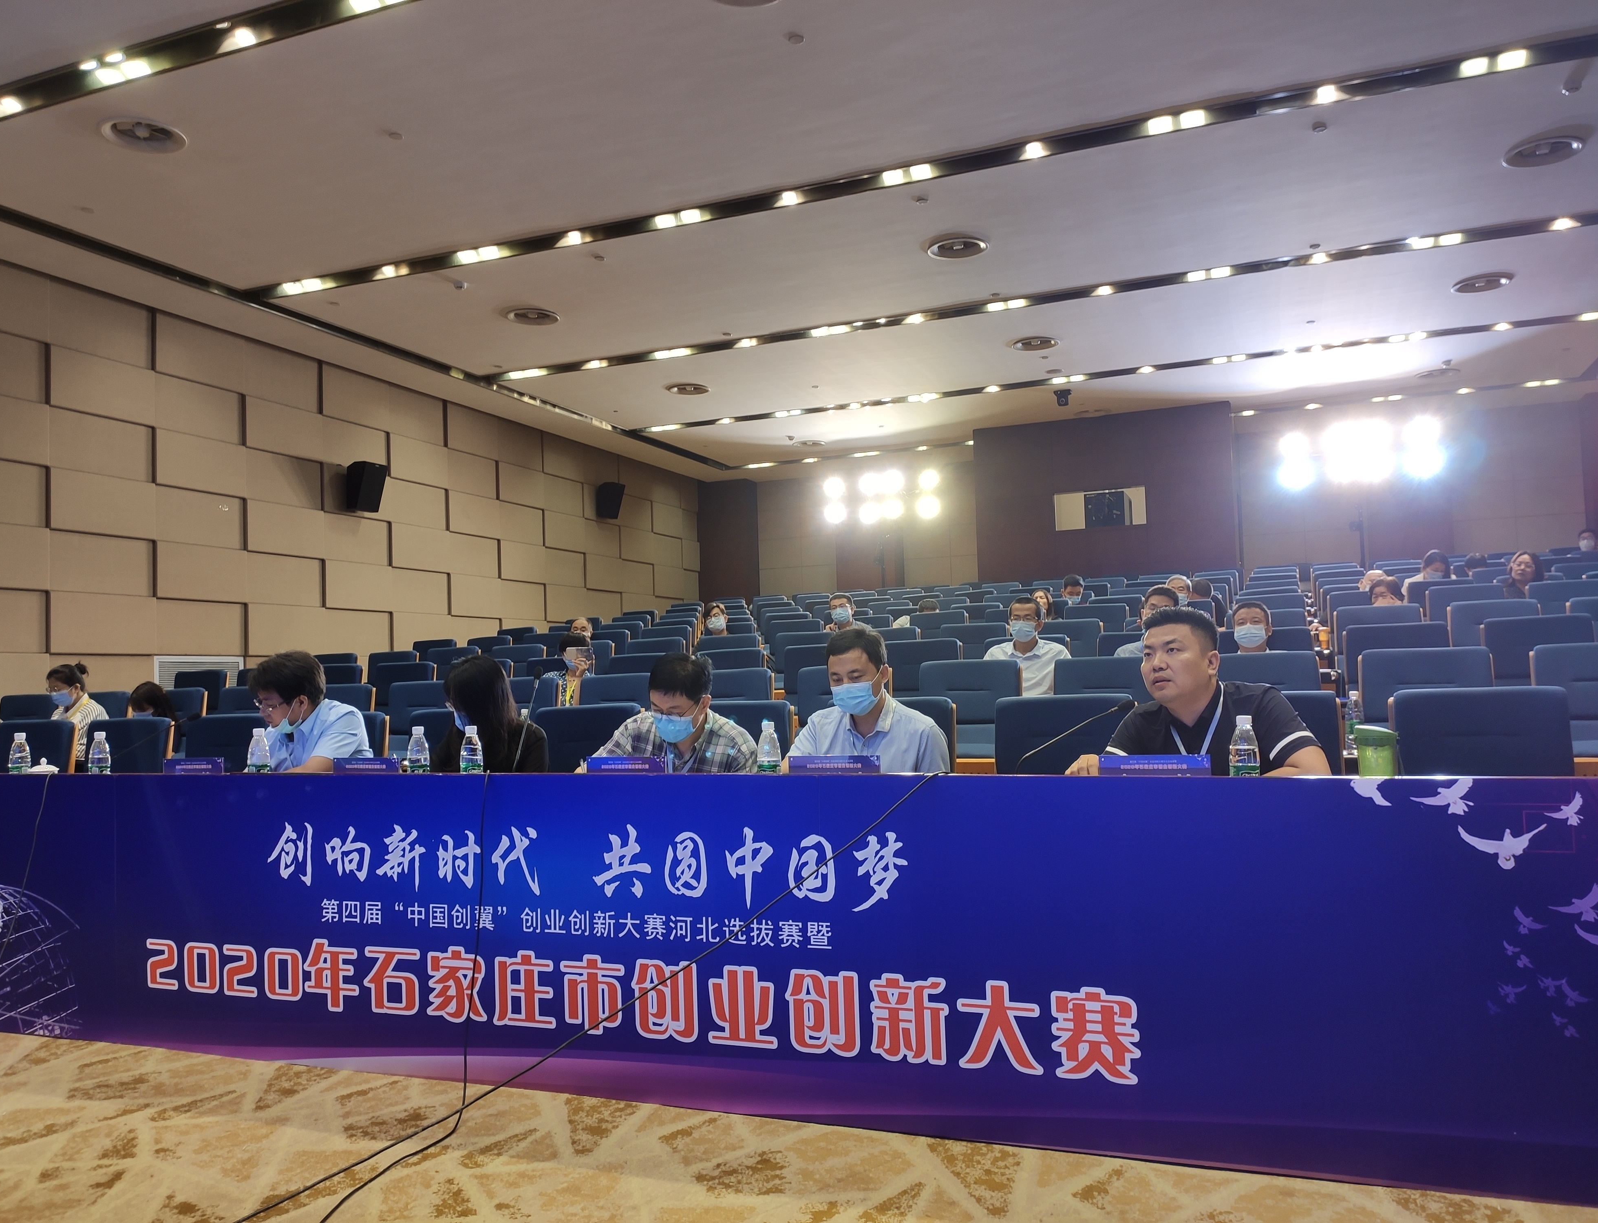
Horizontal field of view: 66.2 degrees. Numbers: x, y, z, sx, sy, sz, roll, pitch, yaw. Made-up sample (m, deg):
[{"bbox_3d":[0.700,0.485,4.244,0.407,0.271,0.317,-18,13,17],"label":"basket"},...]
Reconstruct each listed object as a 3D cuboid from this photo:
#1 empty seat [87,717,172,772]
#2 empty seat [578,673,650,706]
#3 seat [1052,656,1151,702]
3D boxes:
[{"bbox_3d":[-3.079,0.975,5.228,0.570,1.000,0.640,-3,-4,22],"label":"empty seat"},{"bbox_3d":[-0.911,0.790,5.671,0.560,1.000,0.620,-3,-3,21],"label":"empty seat"},{"bbox_3d":[1.233,0.676,4.829,0.560,1.000,0.620,-3,-3,21],"label":"seat"}]

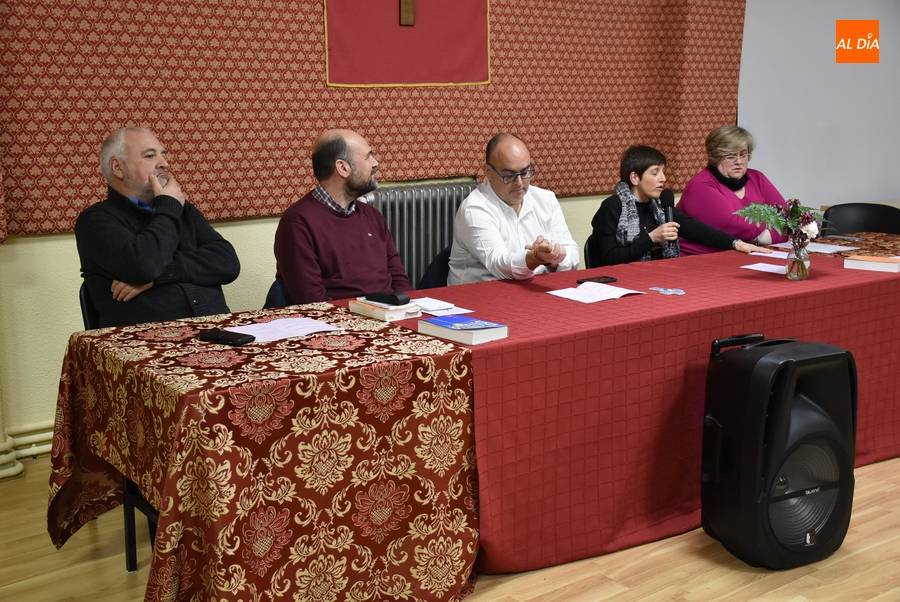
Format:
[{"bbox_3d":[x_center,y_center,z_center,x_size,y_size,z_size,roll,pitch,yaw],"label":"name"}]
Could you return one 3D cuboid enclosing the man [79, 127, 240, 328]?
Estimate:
[{"bbox_3d":[-0.842,0.108,3.296,0.770,1.330,0.560,10,15,37],"label":"man"}]

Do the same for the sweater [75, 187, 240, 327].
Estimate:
[{"bbox_3d":[-0.978,-0.068,3.369,0.420,0.640,0.560,10,15,37],"label":"sweater"}]

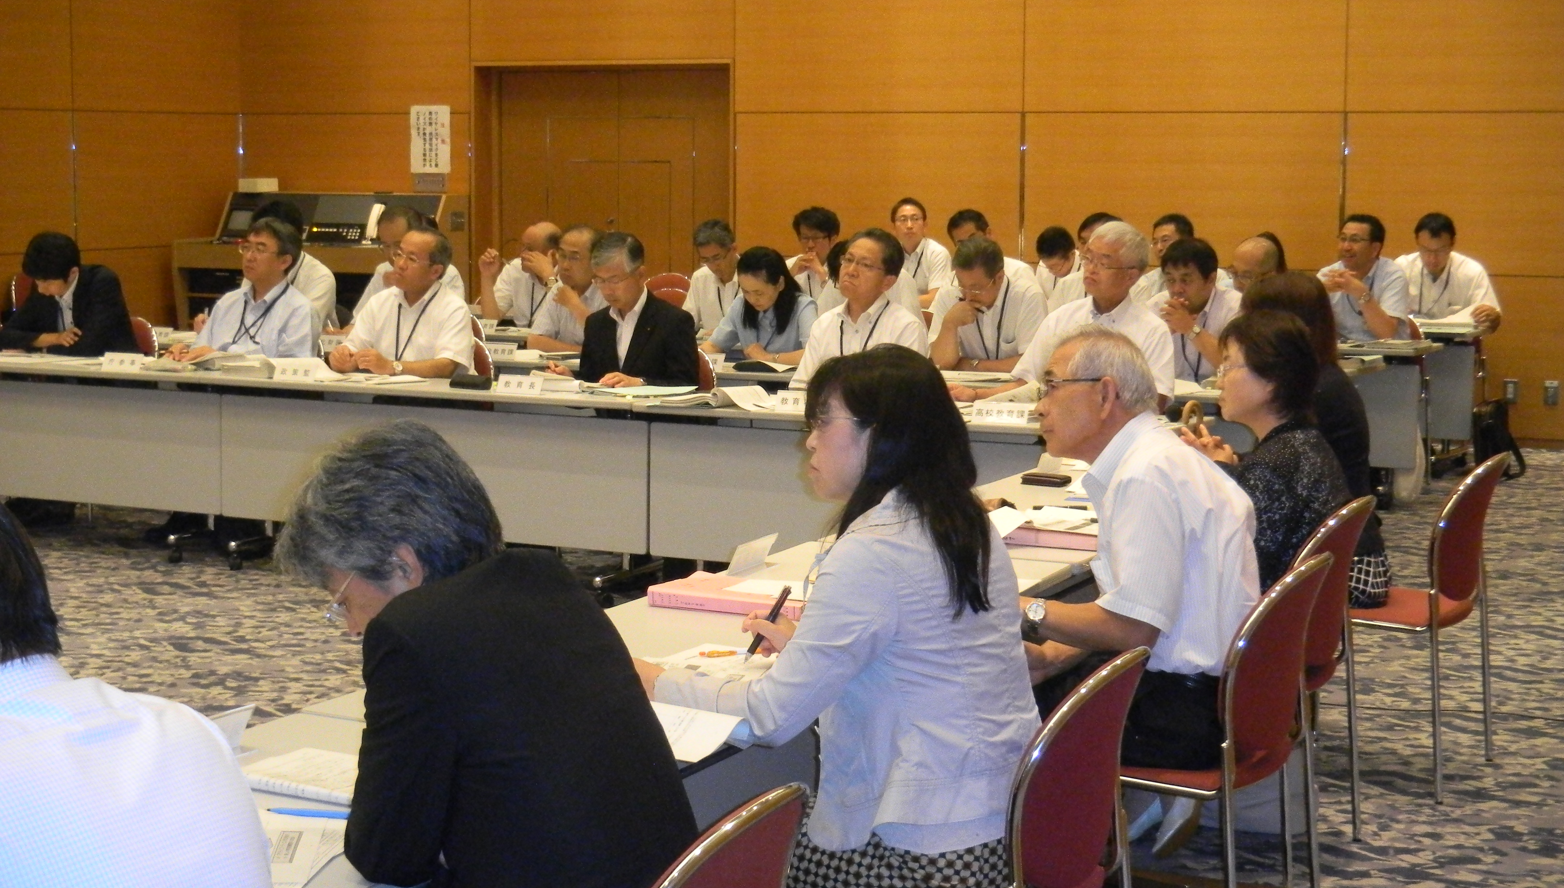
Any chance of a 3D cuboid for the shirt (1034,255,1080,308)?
[{"bbox_3d":[1.548,-0.759,13.152,0.500,0.550,0.400,4,8,27],"label":"shirt"}]

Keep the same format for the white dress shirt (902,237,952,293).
[{"bbox_3d":[0.738,-0.843,13.649,0.500,0.590,0.360,3,7,22],"label":"white dress shirt"}]

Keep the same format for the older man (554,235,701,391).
[{"bbox_3d":[-0.606,-0.146,8.950,0.540,1.240,0.800,4,8,27],"label":"older man"}]

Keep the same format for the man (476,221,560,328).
[{"bbox_3d":[-1.169,-0.450,11.653,0.520,1.180,0.720,5,8,33],"label":"man"}]

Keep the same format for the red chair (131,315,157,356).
[{"bbox_3d":[-2.880,-0.104,10.191,0.500,0.800,0.540,4,8,27],"label":"red chair"}]

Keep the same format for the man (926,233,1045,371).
[{"bbox_3d":[0.770,-0.179,9.355,0.500,1.210,0.740,4,8,26],"label":"man"}]

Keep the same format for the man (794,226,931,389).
[{"bbox_3d":[0.213,-0.106,8.534,0.540,1.270,0.800,4,8,27],"label":"man"}]

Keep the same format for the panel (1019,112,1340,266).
[{"bbox_3d":[2.156,-1.381,13.513,1.783,0.834,0.040,4,8,27],"label":"panel"}]

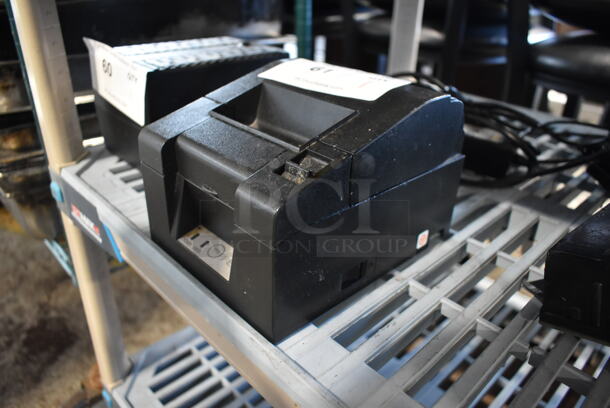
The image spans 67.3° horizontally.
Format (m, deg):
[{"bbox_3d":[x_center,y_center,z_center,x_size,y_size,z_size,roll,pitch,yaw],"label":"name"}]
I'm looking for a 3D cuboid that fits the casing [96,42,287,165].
[{"bbox_3d":[-0.119,-0.110,0.497,0.167,0.108,0.121,-23,38,-40],"label":"casing"}]

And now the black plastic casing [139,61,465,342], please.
[{"bbox_3d":[0.005,-0.031,0.342,0.198,0.125,0.146,-22,36,-39],"label":"black plastic casing"}]

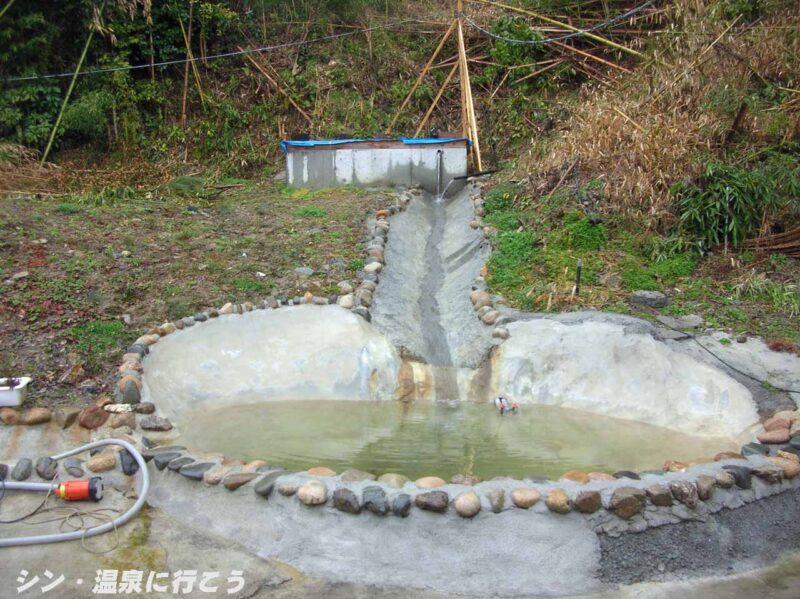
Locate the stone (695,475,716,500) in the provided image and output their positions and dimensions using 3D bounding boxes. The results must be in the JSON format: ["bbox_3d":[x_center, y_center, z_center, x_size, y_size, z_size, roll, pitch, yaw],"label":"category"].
[{"bbox_3d":[1.458,0.897,3.858,0.100,0.120,0.110,-1,5,-15],"label":"stone"}]

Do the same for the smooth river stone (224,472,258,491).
[{"bbox_3d":[-0.779,0.889,3.951,0.185,0.075,0.100,-4,6,-40],"label":"smooth river stone"}]

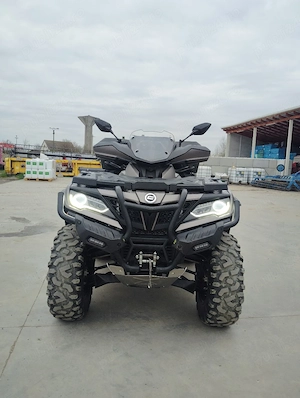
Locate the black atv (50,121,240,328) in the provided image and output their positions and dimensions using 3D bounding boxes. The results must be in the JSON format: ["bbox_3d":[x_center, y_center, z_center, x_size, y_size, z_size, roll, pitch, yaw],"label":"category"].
[{"bbox_3d":[-0.006,0.076,3.035,1.260,1.460,2.360,2,7,0],"label":"black atv"}]

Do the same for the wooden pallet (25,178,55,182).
[{"bbox_3d":[-4.954,-0.897,14.682,1.200,0.144,0.800,2,7,-2],"label":"wooden pallet"}]

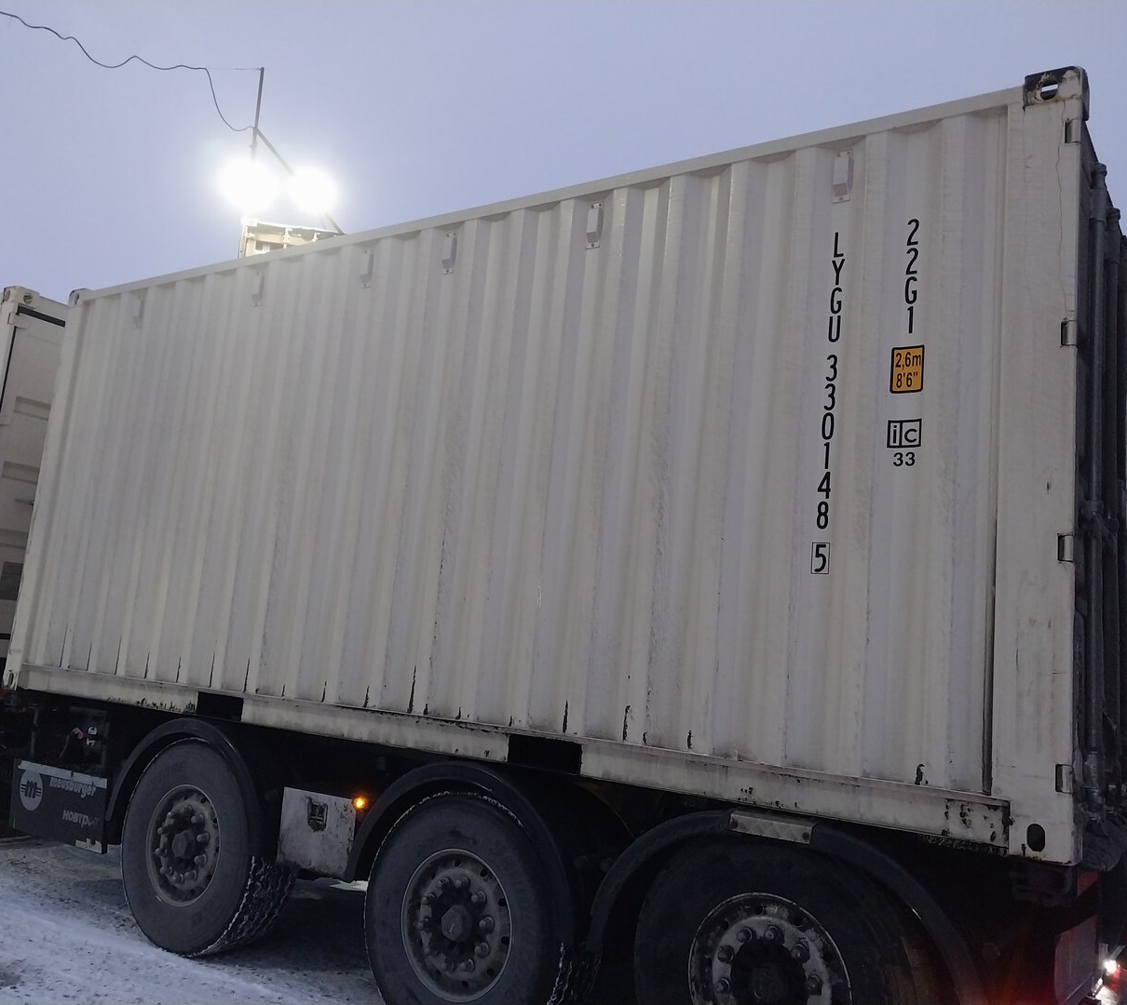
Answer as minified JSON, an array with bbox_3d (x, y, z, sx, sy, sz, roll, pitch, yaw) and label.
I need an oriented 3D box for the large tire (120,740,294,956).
[{"bbox_3d":[-1.864,1.784,5.285,1.060,1.060,0.340,-1,-10,33],"label":"large tire"}]

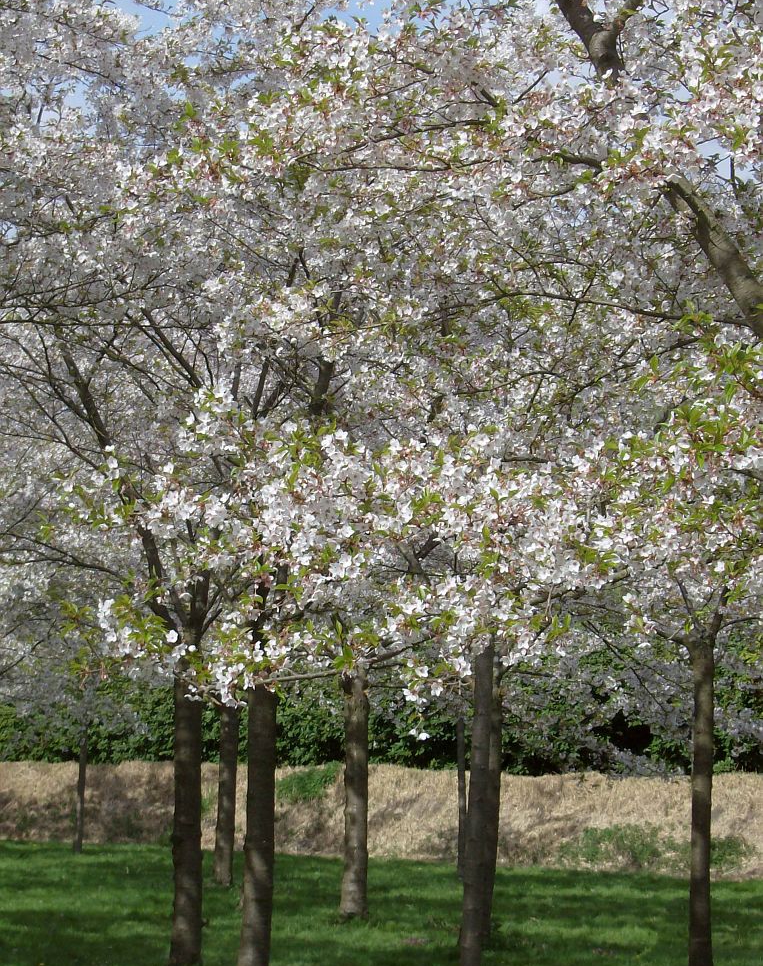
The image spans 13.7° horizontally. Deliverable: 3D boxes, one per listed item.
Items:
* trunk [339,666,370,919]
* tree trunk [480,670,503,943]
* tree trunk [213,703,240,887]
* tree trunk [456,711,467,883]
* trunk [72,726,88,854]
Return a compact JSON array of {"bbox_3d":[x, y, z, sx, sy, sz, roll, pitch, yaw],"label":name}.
[{"bbox_3d":[-0.205,2.535,26.454,0.223,2.094,0.223,1,-4,0],"label":"trunk"},{"bbox_3d":[0.755,2.369,23.795,0.193,2.061,0.193,1,-4,0],"label":"tree trunk"},{"bbox_3d":[-1.517,3.002,31.206,0.200,1.827,0.200,1,-4,0],"label":"tree trunk"},{"bbox_3d":[0.855,3.223,33.282,0.094,1.782,0.094,1,-4,0],"label":"tree trunk"},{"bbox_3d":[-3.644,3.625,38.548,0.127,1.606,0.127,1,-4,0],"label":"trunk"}]

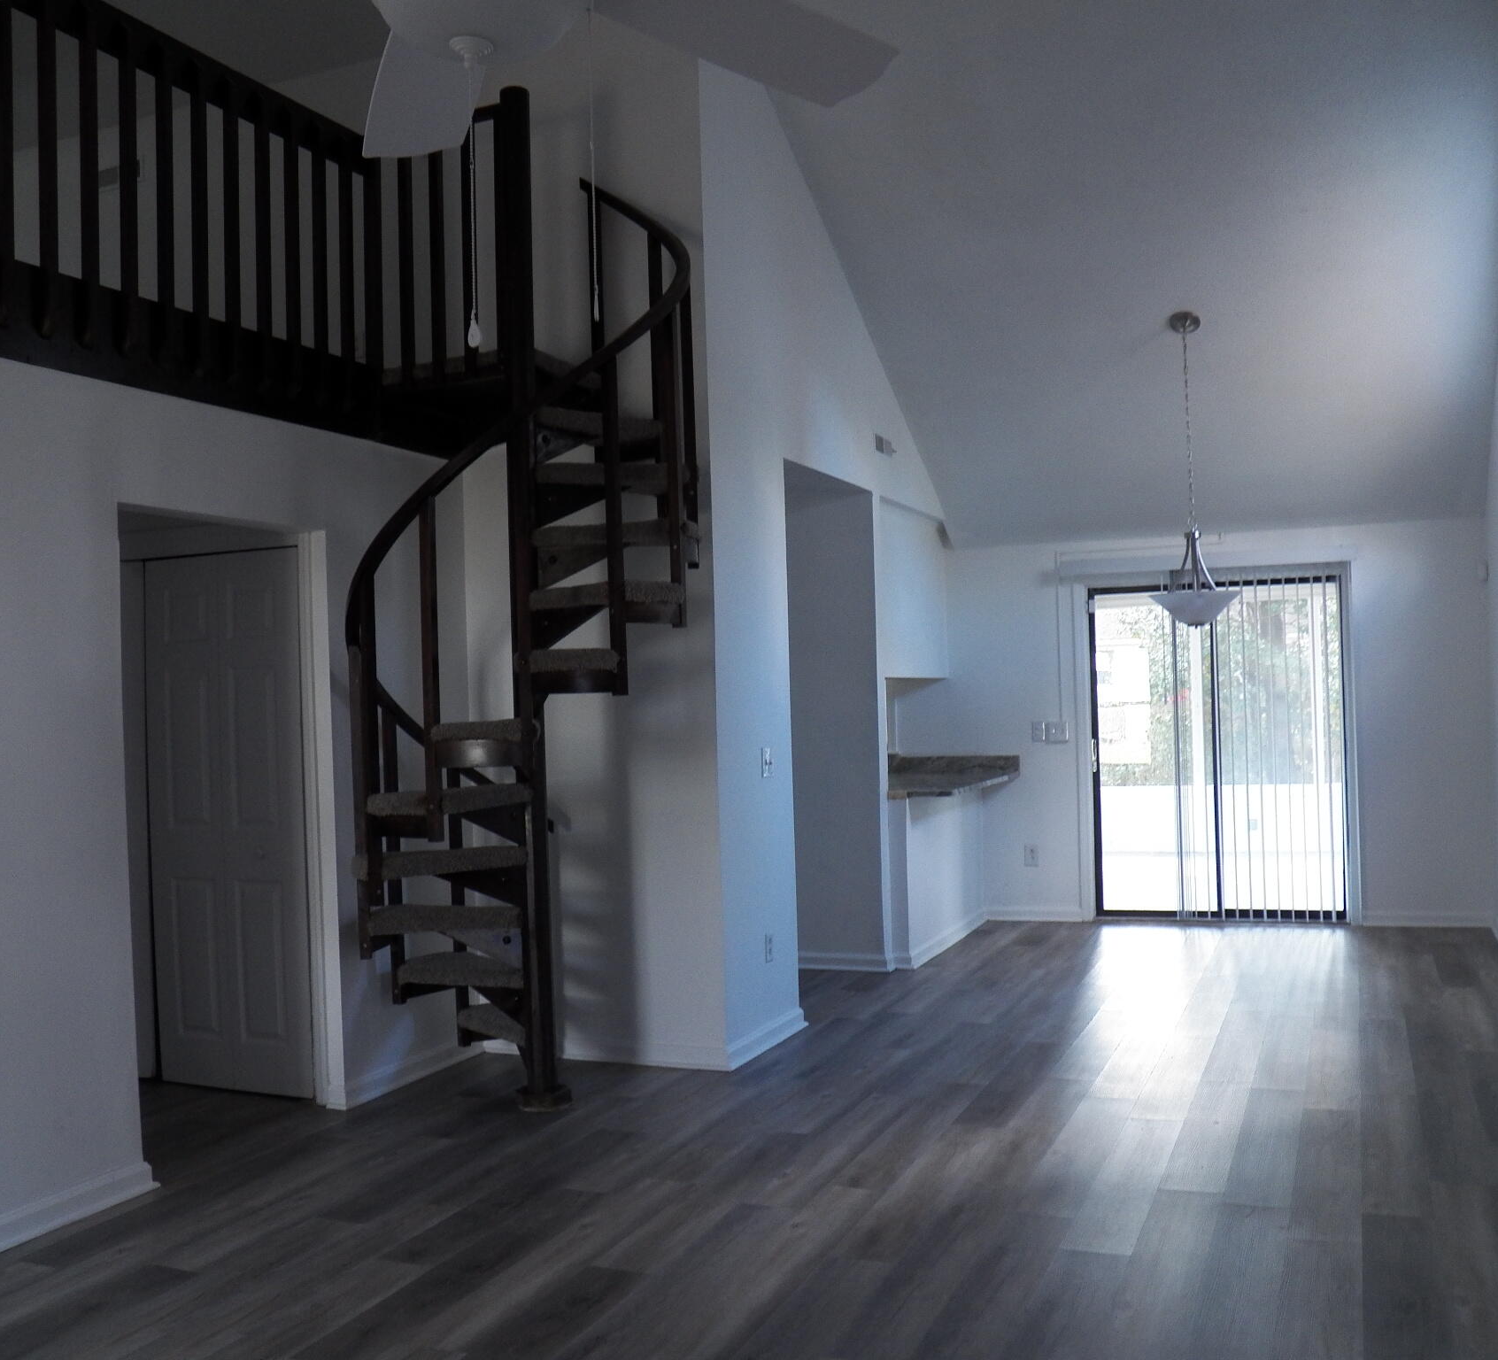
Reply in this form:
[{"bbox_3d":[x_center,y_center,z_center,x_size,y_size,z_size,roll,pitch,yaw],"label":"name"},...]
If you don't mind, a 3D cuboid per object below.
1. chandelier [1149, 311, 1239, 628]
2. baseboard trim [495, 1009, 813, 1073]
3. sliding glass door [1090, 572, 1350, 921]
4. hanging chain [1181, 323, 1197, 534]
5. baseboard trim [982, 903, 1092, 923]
[{"bbox_3d":[2.133,-1.015,7.080,0.425,1.525,0.425,-2,-1,20],"label":"chandelier"},{"bbox_3d":[-0.449,1.464,6.191,1.120,0.090,0.820,-2,-1,22],"label":"baseboard trim"},{"bbox_3d":[2.744,0.420,8.653,1.450,2.016,0.100,-2,-1,20],"label":"sliding glass door"},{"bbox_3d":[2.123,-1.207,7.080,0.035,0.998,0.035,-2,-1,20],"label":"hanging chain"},{"bbox_3d":[1.749,1.440,8.983,0.614,0.087,0.020,-2,-1,20],"label":"baseboard trim"}]

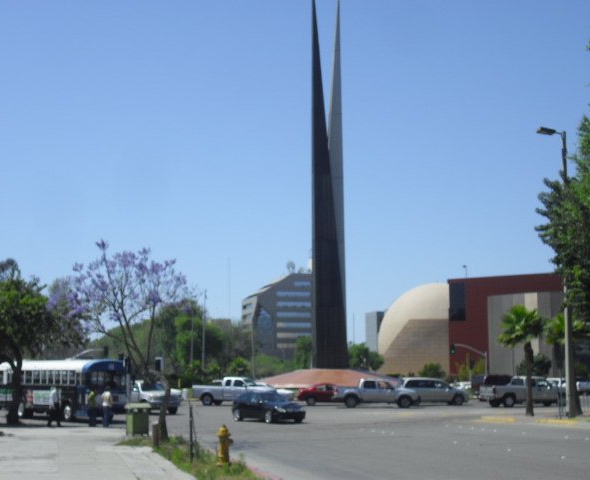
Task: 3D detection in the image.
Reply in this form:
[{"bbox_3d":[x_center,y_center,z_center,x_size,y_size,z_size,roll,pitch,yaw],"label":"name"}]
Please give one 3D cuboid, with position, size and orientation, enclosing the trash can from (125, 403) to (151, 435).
[{"bbox_3d":[-5.617,6.429,36.573,0.720,1.135,0.700,5,-9,-32],"label":"trash can"}]

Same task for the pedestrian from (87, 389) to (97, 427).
[{"bbox_3d":[-8.343,6.886,42.104,0.460,1.640,0.330,-3,-8,23],"label":"pedestrian"}]

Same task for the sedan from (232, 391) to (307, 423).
[{"bbox_3d":[-1.250,7.524,46.091,1.710,1.430,4.250,5,-9,-33],"label":"sedan"}]

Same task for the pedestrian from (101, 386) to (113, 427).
[{"bbox_3d":[-7.650,6.810,41.708,0.480,1.690,0.330,-1,-7,9],"label":"pedestrian"}]

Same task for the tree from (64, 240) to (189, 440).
[{"bbox_3d":[-5.899,3.498,36.052,4.300,7.018,4.200,0,-7,0],"label":"tree"}]

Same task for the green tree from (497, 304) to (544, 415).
[{"bbox_3d":[10.932,5.857,49.649,2.250,5.416,2.250,0,-7,0],"label":"green tree"}]

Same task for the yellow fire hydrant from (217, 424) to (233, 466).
[{"bbox_3d":[-1.514,4.460,22.058,0.380,0.910,0.320,0,-7,0],"label":"yellow fire hydrant"}]

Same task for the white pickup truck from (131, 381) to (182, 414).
[{"bbox_3d":[-7.900,8.409,54.719,1.980,1.870,5.500,4,-8,-27],"label":"white pickup truck"}]

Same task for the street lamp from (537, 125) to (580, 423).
[{"bbox_3d":[12.673,1.336,48.909,1.900,14.107,0.500,0,-7,0],"label":"street lamp"}]

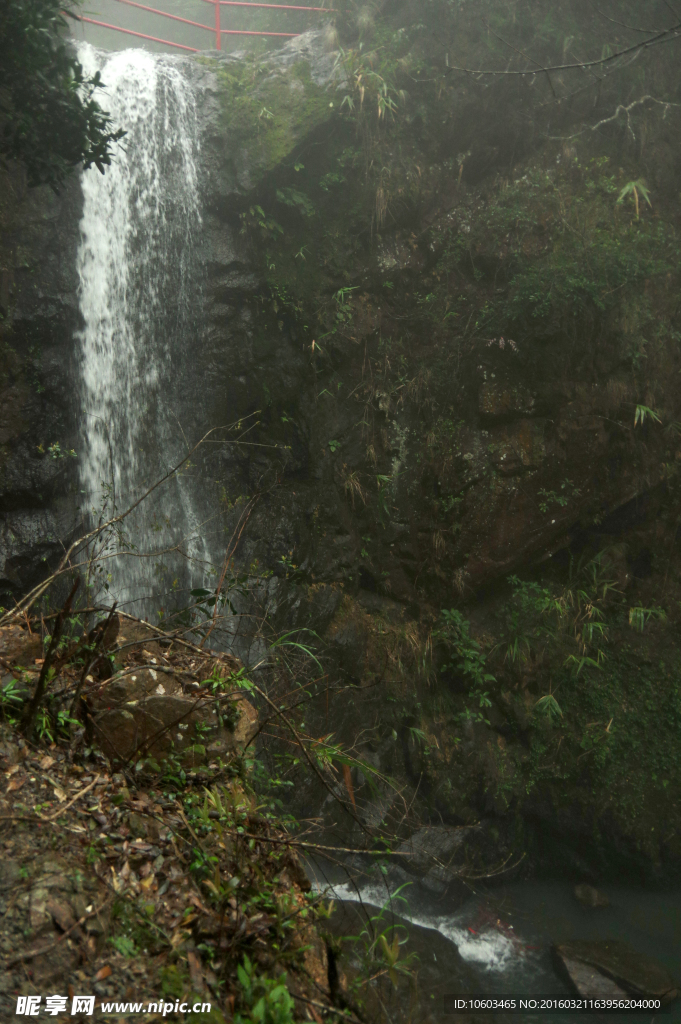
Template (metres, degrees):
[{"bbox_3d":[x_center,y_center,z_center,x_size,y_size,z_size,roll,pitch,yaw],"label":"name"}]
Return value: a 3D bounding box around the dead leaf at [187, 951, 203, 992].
[{"bbox_3d":[-0.455,1.437,2.400,0.034,0.020,0.143,-1,22,-22],"label":"dead leaf"}]

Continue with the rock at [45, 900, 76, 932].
[{"bbox_3d":[-1.073,1.551,2.950,0.100,0.080,0.100,0,0,0],"label":"rock"}]

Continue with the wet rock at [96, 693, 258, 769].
[{"bbox_3d":[-0.934,1.213,4.320,0.850,0.350,0.450,0,3,-9],"label":"wet rock"}]

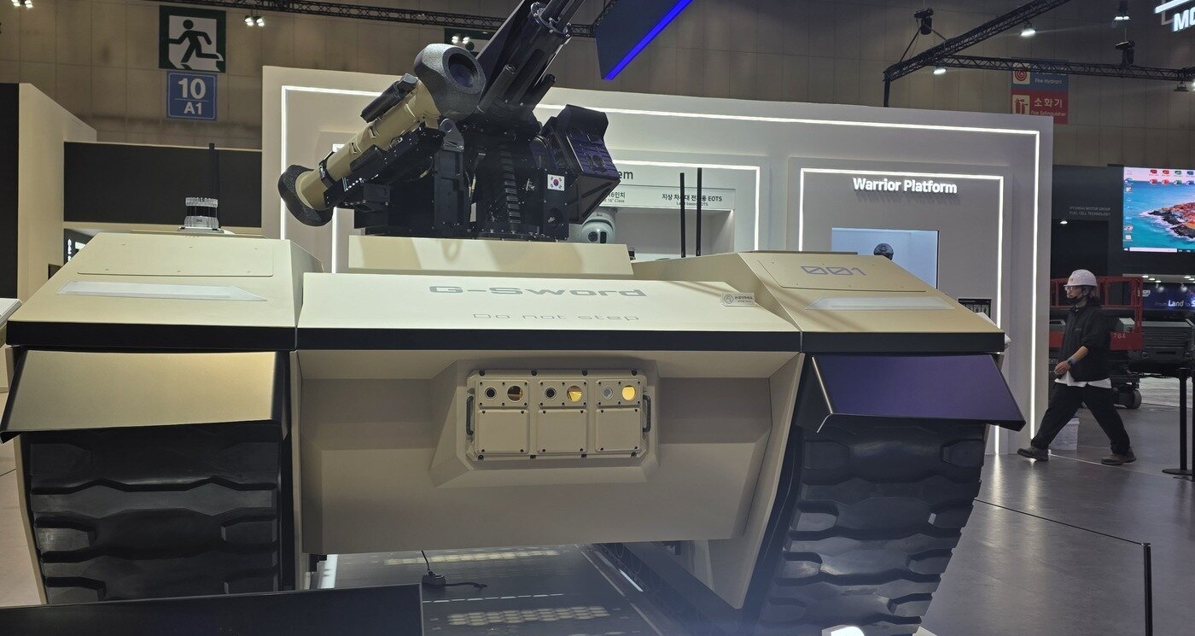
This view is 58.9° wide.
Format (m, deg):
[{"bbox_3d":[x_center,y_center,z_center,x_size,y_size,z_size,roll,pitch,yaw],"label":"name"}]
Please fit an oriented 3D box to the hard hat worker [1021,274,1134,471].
[{"bbox_3d":[4.406,0.446,9.720,1.050,1.750,0.550,1,1,-3],"label":"hard hat worker"}]

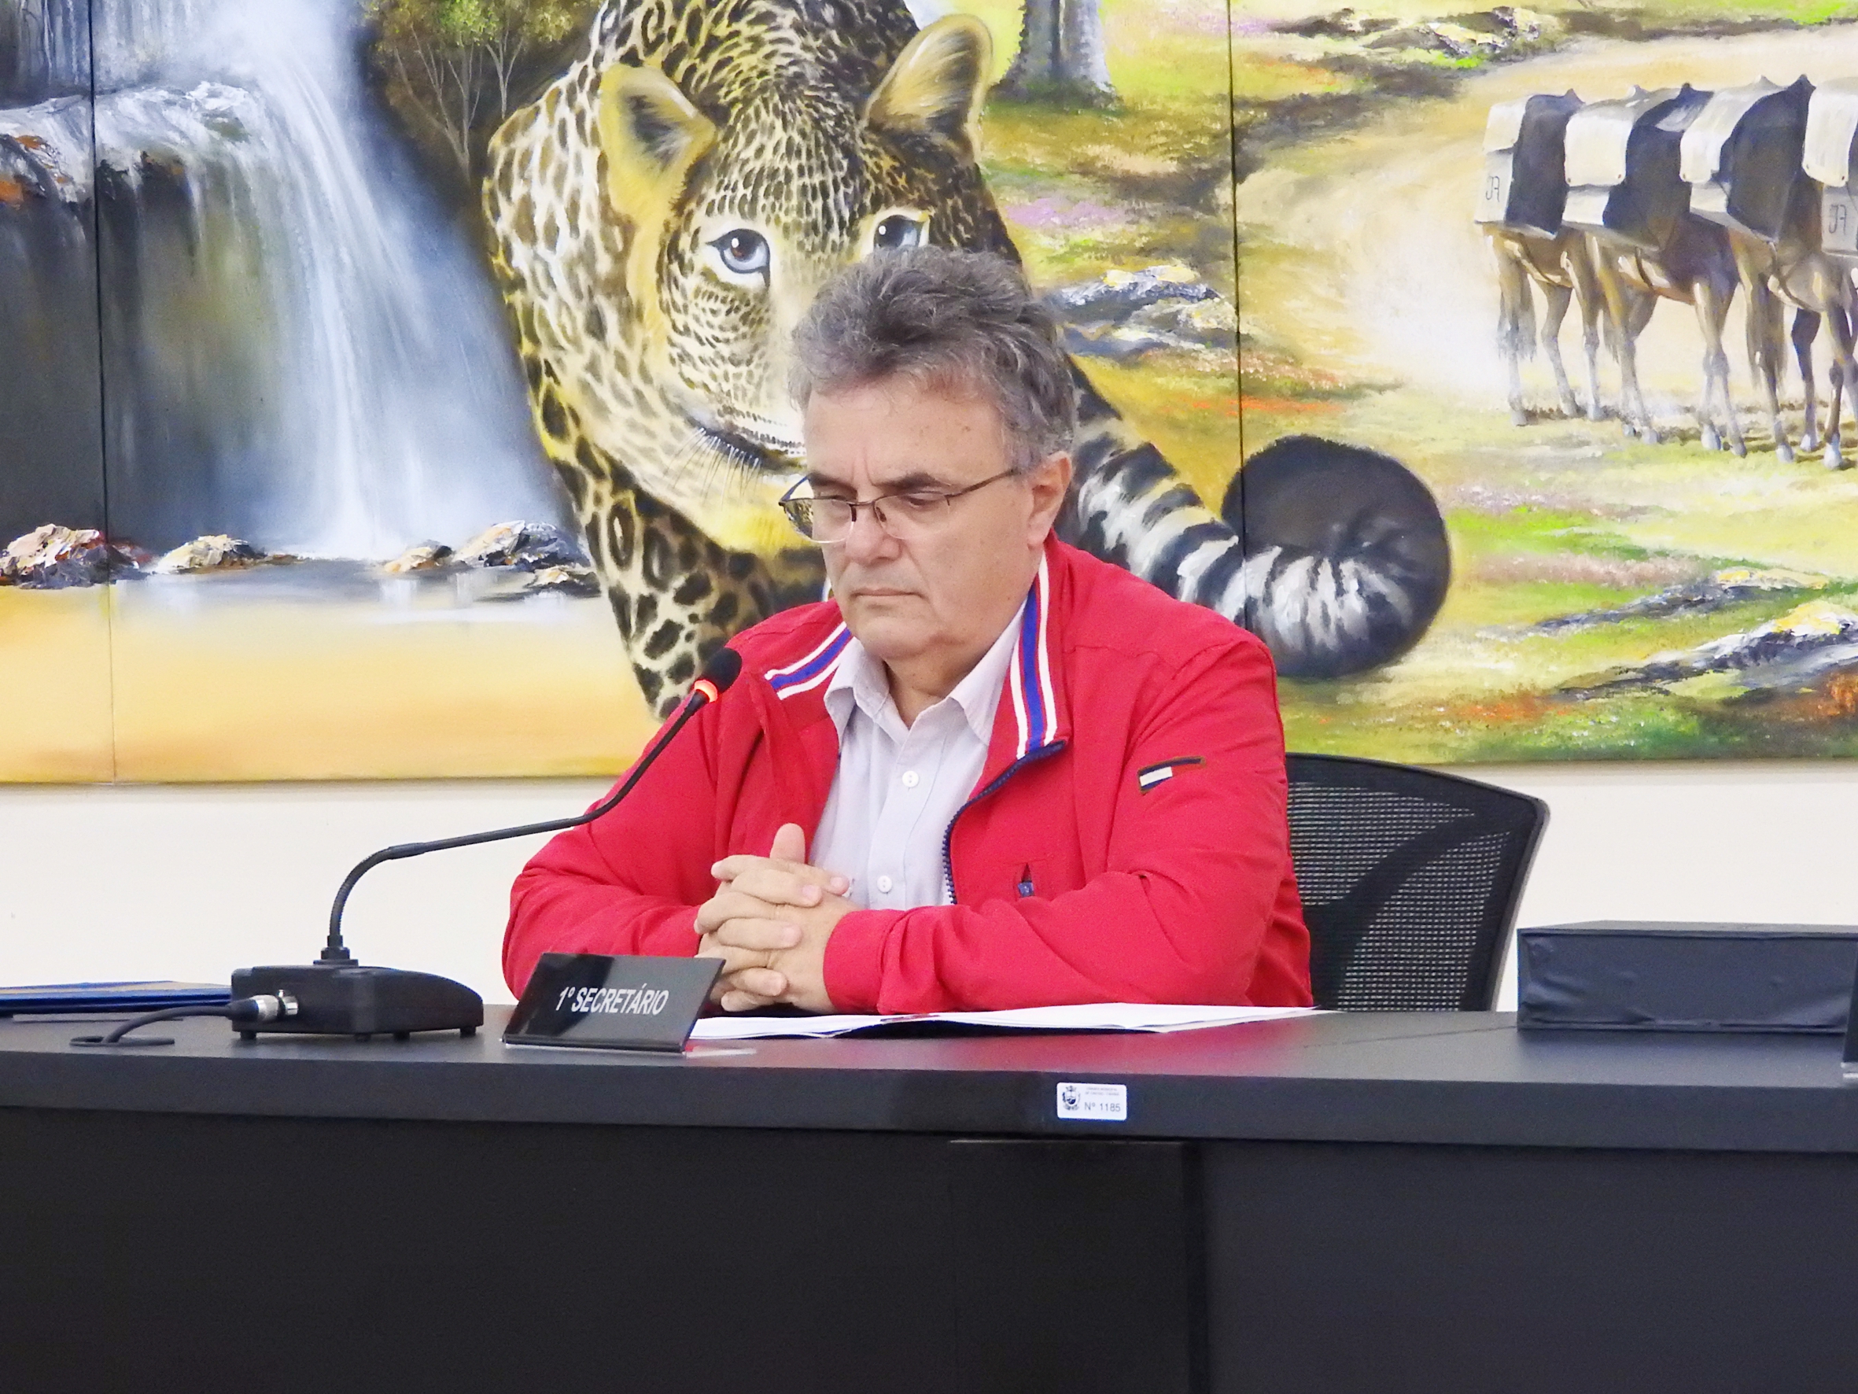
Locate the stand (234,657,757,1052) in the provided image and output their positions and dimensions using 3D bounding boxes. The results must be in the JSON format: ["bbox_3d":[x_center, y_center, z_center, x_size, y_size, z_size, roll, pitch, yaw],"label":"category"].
[{"bbox_3d":[-0.274,0.097,6.584,0.405,0.250,0.135,-3,2,-41],"label":"stand"}]

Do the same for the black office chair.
[{"bbox_3d":[0.140,0.493,6.900,0.620,0.920,0.620,-1,1,34],"label":"black office chair"}]

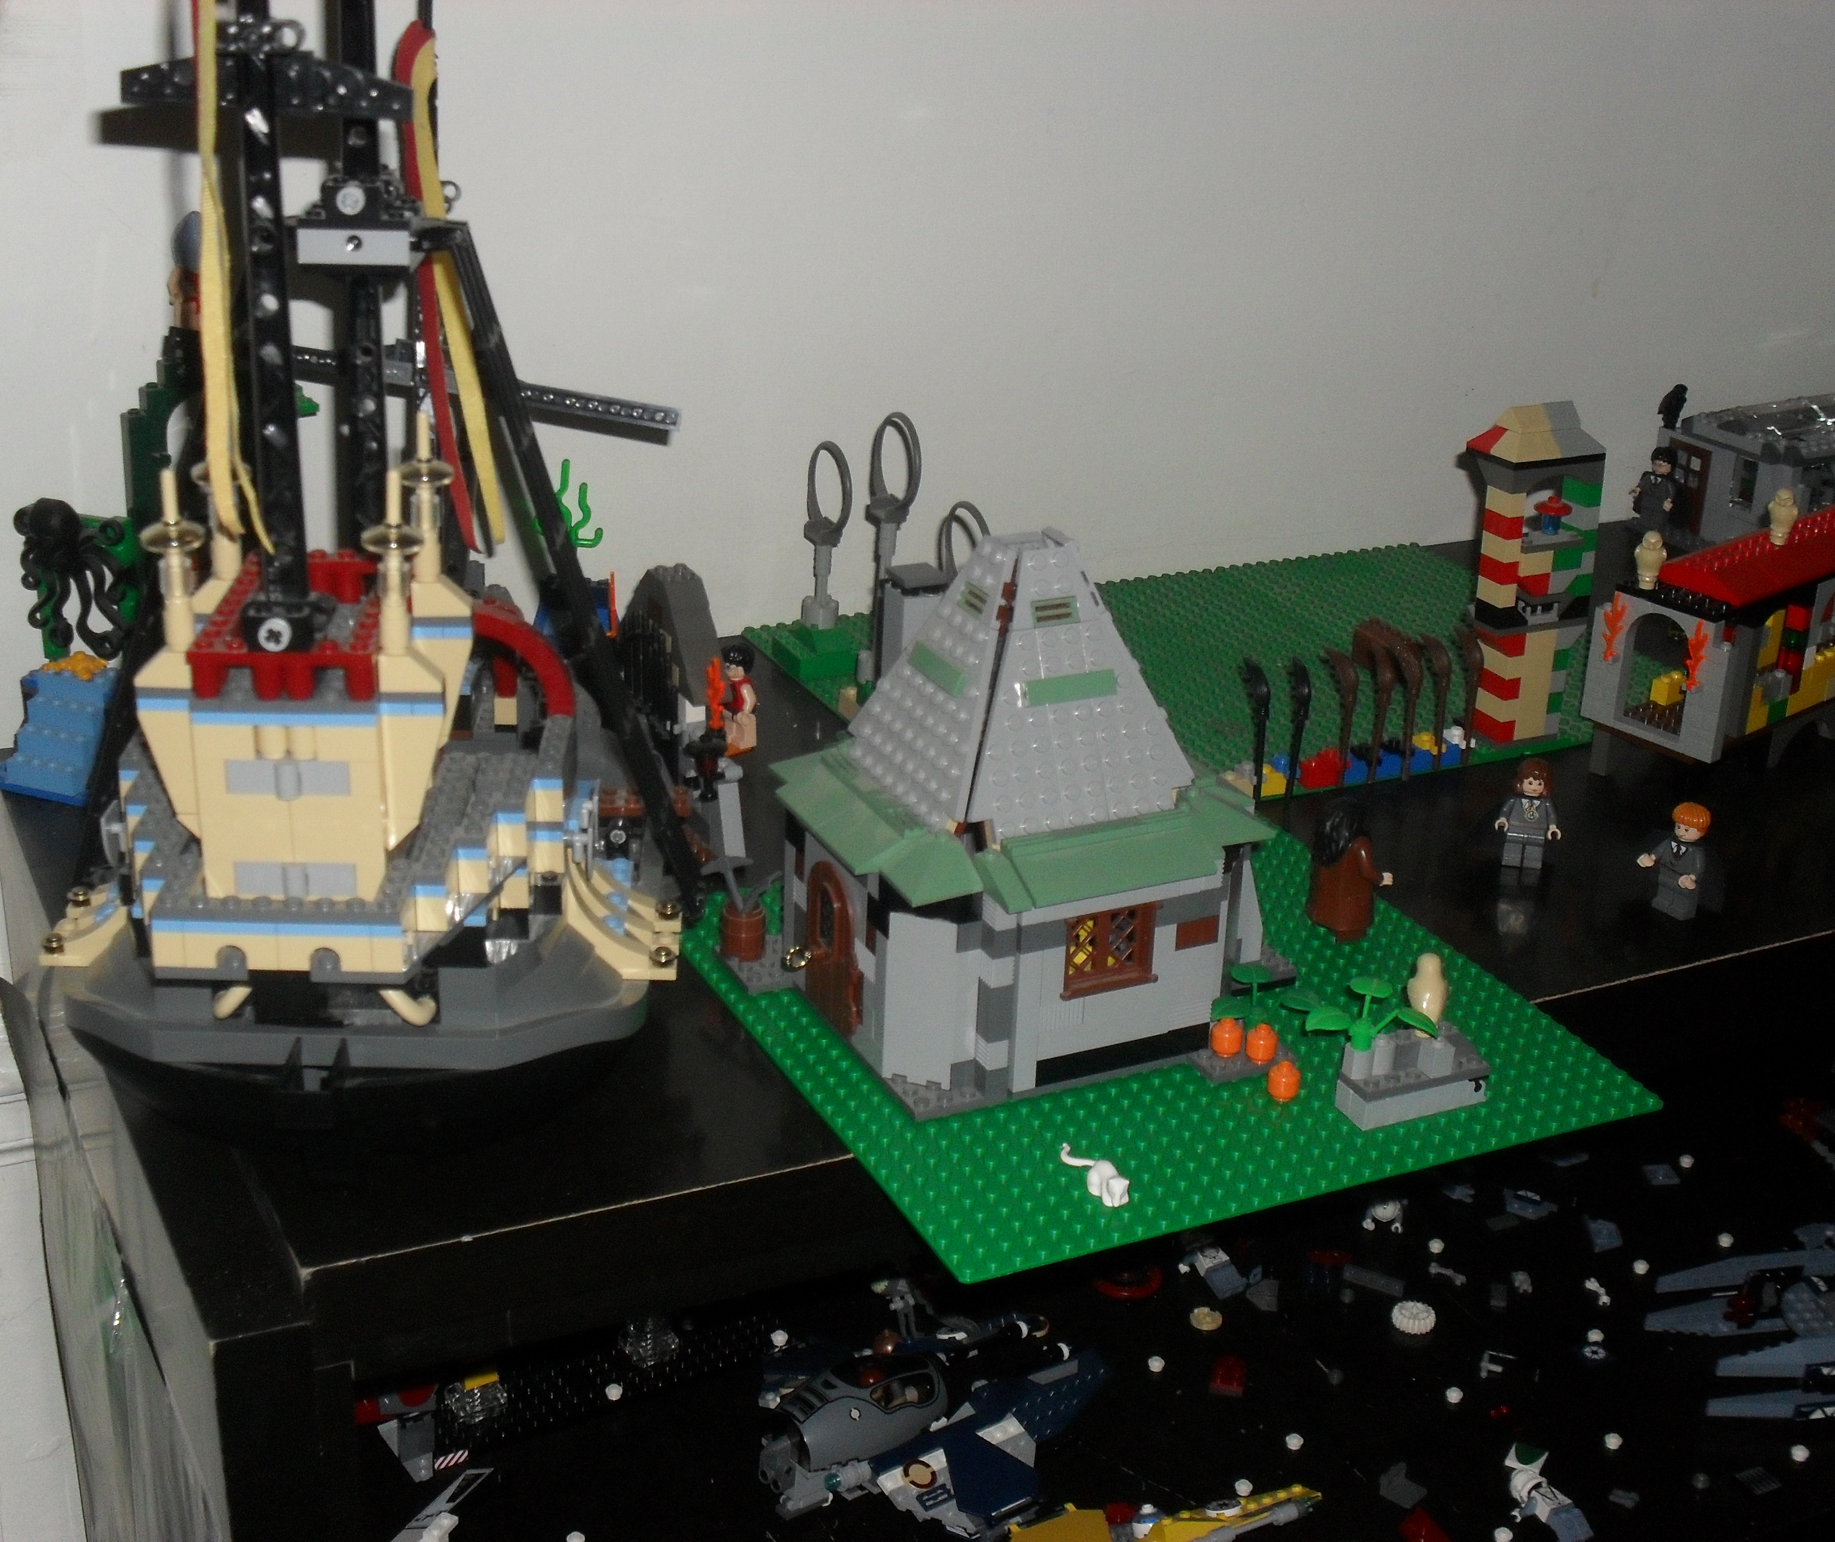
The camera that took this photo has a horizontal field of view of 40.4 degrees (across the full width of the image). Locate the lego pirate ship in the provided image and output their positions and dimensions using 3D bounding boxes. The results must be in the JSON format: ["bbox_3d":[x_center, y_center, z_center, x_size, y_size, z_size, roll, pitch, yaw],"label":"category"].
[{"bbox_3d":[-0.152,-0.099,0.747,0.187,0.400,0.350,2,23,-1],"label":"lego pirate ship"}]

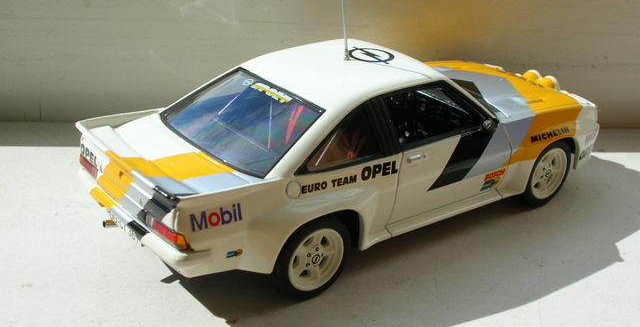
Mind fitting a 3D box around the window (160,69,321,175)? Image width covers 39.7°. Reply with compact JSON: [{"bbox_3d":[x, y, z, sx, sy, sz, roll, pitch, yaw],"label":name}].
[{"bbox_3d":[-0.031,-0.019,0.348,0.041,0.004,0.074,-40,42,-20],"label":"window"}]

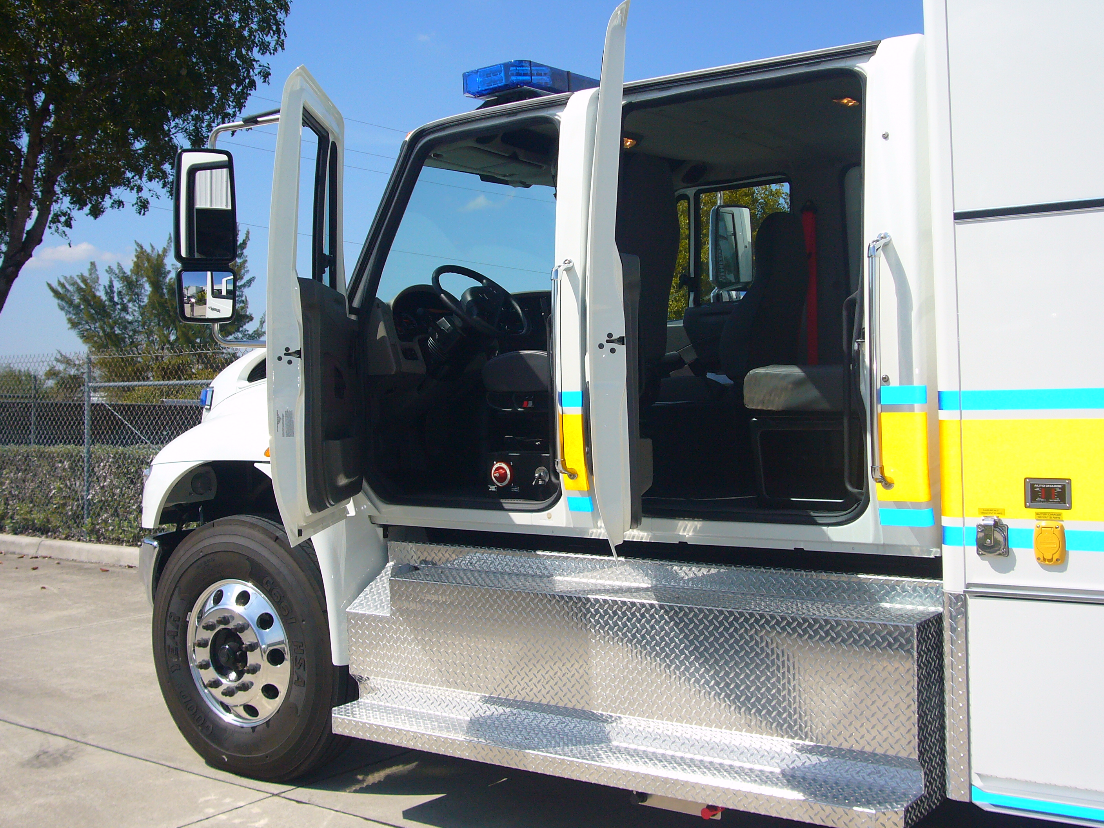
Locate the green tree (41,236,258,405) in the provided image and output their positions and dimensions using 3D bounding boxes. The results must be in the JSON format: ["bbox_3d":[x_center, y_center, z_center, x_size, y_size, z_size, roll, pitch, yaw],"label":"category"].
[{"bbox_3d":[-8.785,-1.738,29.500,4.600,4.700,4.300,-3,3,-17],"label":"green tree"}]

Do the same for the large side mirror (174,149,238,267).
[{"bbox_3d":[-1.283,-0.765,4.970,0.225,0.425,0.120,-3,3,-24],"label":"large side mirror"}]

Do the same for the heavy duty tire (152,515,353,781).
[{"bbox_3d":[-1.200,0.944,5.480,1.065,1.065,0.290,-1,3,35],"label":"heavy duty tire"}]

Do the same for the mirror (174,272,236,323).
[{"bbox_3d":[-1.278,-0.434,4.960,0.213,0.187,0.110,-3,3,-24],"label":"mirror"}]

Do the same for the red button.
[{"bbox_3d":[-0.185,0.222,4.960,0.092,0.092,0.050,-1,3,36],"label":"red button"}]

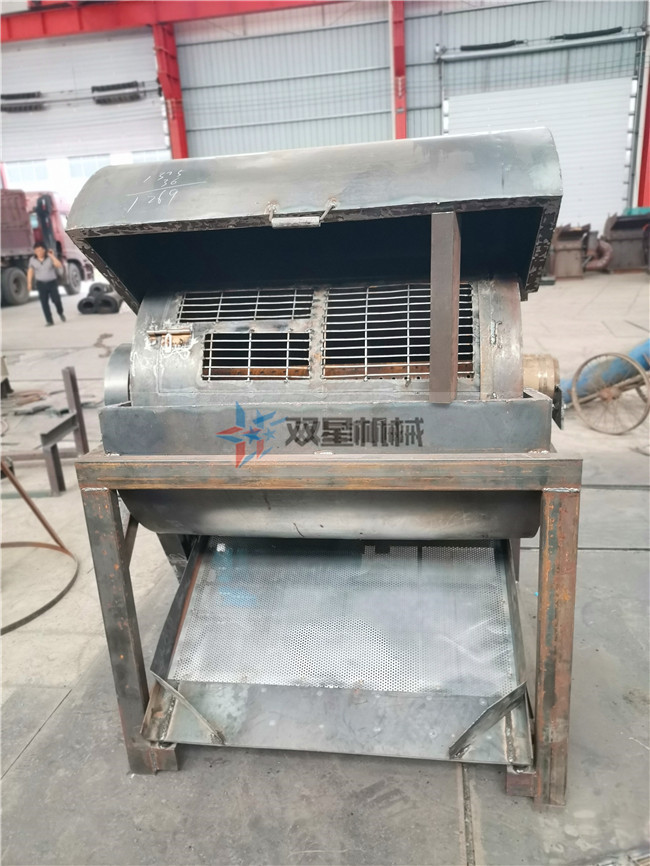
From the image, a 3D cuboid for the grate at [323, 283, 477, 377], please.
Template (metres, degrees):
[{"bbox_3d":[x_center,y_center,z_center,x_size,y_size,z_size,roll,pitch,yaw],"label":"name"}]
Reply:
[{"bbox_3d":[0.191,-0.272,1.769,0.393,0.274,0.035,-1,-20,10],"label":"grate"}]

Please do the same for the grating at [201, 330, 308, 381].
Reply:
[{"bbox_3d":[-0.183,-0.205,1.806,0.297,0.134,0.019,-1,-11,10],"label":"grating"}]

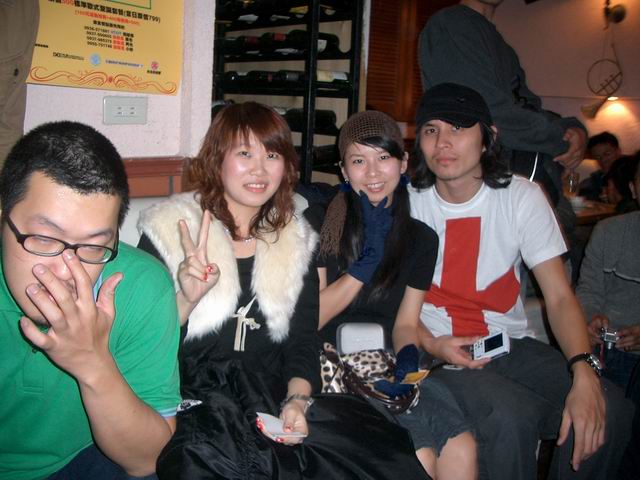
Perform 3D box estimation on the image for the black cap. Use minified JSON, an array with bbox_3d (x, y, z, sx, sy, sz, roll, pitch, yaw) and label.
[{"bbox_3d":[0.321,-0.318,1.540,0.178,0.120,0.245,0,7,4],"label":"black cap"}]

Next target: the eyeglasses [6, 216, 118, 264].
[{"bbox_3d":[-0.387,-0.009,0.971,0.143,0.042,0.135,10,19,-35],"label":"eyeglasses"}]

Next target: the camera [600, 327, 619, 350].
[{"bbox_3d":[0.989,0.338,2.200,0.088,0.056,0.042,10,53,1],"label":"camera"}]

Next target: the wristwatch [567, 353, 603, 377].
[{"bbox_3d":[0.522,0.250,1.280,0.056,0.038,0.064,-28,-39,20],"label":"wristwatch"}]

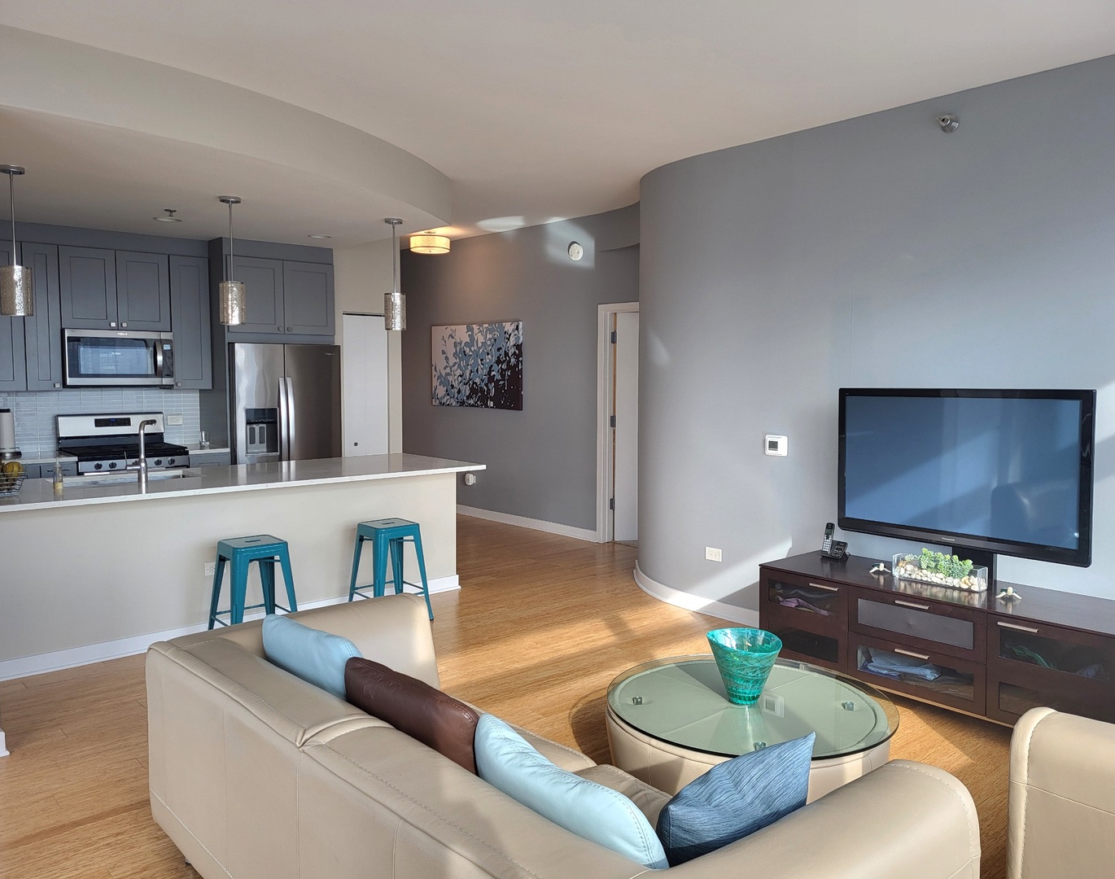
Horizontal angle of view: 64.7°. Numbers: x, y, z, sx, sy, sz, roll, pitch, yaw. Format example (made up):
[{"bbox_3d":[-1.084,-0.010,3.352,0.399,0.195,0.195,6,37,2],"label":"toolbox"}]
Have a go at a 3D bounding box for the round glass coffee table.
[{"bbox_3d":[0.706,1.119,3.234,1.027,0.345,1.027,0,4,0],"label":"round glass coffee table"}]

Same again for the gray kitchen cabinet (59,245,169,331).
[{"bbox_3d":[-3.403,-1.127,6.713,0.765,0.584,0.333,-4,6,-42],"label":"gray kitchen cabinet"}]

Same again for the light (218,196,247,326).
[{"bbox_3d":[-1.952,-1.067,5.277,0.144,0.765,0.144,-4,6,-42],"label":"light"}]

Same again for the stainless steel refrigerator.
[{"bbox_3d":[-2.380,0.085,7.426,0.904,1.743,0.755,-4,6,-42],"label":"stainless steel refrigerator"}]

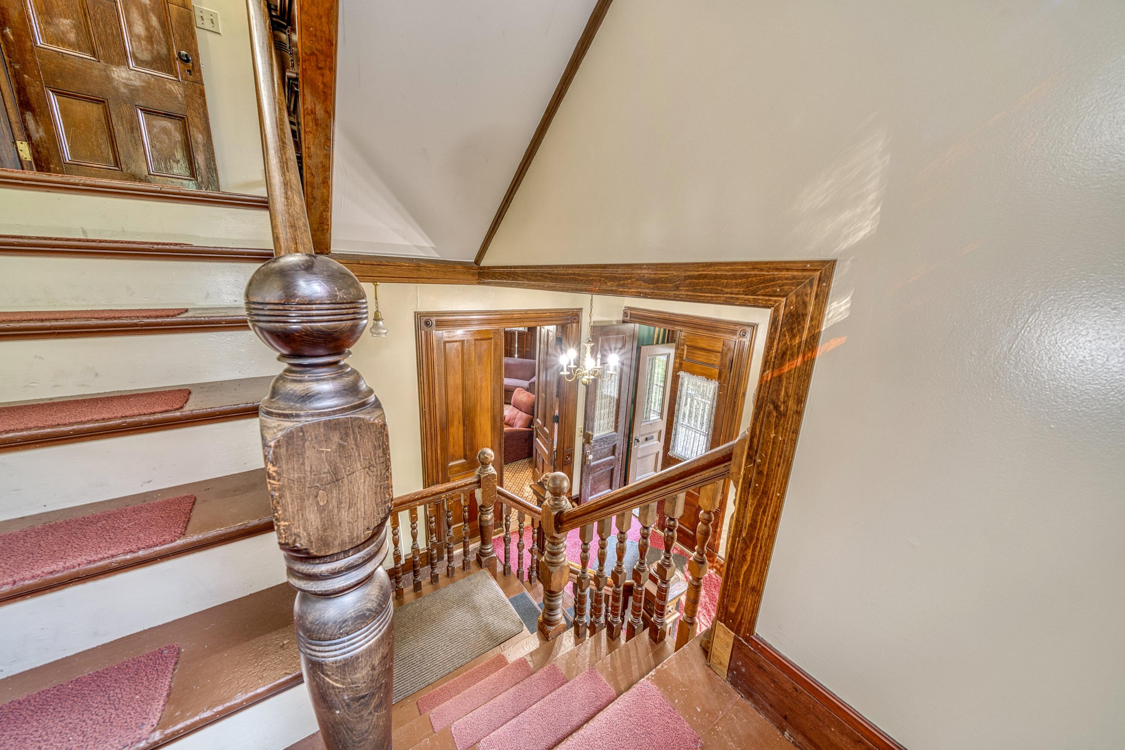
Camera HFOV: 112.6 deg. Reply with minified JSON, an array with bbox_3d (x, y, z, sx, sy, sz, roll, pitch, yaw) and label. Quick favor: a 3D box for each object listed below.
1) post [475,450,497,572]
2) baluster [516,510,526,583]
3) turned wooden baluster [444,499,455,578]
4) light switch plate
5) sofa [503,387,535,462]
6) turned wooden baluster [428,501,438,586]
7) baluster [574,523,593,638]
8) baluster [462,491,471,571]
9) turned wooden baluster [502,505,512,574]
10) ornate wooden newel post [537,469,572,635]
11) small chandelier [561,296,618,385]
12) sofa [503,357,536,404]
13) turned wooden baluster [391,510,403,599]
[{"bbox_3d":[-0.548,0.966,2.698,0.113,0.937,0.113,-8,18,-35],"label":"post"},{"bbox_3d":[-0.325,1.397,3.002,0.042,0.686,0.042,-8,18,-35],"label":"baluster"},{"bbox_3d":[-0.772,1.121,2.584,0.042,0.612,0.042,-8,18,-35],"label":"turned wooden baluster"},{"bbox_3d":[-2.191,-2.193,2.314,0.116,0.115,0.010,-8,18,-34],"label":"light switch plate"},{"bbox_3d":[-0.850,0.727,6.040,0.950,1.000,0.980,-8,18,-34],"label":"sofa"},{"bbox_3d":[-0.866,1.133,2.516,0.042,0.612,0.042,-8,18,-35],"label":"turned wooden baluster"},{"bbox_3d":[0.106,0.995,1.827,0.045,0.649,0.045,-8,18,-34],"label":"baluster"},{"bbox_3d":[-0.677,1.108,2.652,0.042,0.612,0.042,-8,18,-35],"label":"baluster"},{"bbox_3d":[-0.426,1.272,2.889,0.042,0.624,0.042,-8,18,-35],"label":"turned wooden baluster"},{"bbox_3d":[-0.040,0.977,2.027,0.118,0.975,0.118,-8,18,-34],"label":"ornate wooden newel post"},{"bbox_3d":[0.247,-0.301,3.344,0.524,0.822,0.524,2,14,-1],"label":"small chandelier"},{"bbox_3d":[-1.345,0.099,8.637,2.000,0.880,0.880,7,15,16],"label":"sofa"},{"bbox_3d":[-0.988,1.075,2.234,0.042,0.605,0.042,-8,18,-34],"label":"turned wooden baluster"}]

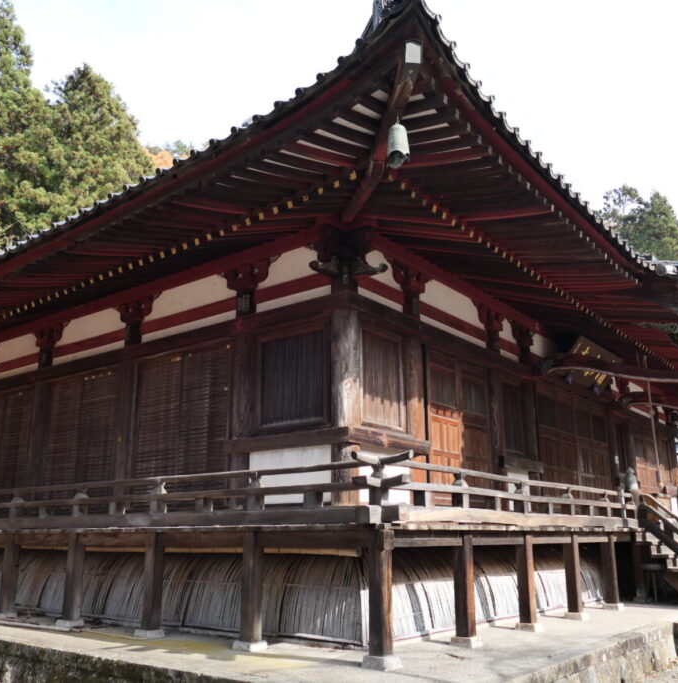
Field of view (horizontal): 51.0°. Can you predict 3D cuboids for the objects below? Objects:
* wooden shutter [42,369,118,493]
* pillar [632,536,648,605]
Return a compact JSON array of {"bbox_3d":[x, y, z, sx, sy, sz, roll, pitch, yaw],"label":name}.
[{"bbox_3d":[-5.011,1.955,13.557,2.400,2.700,0.090,-12,-19,37],"label":"wooden shutter"},{"bbox_3d":[5.358,4.069,12.775,0.170,1.160,0.170,-12,-19,36],"label":"pillar"}]

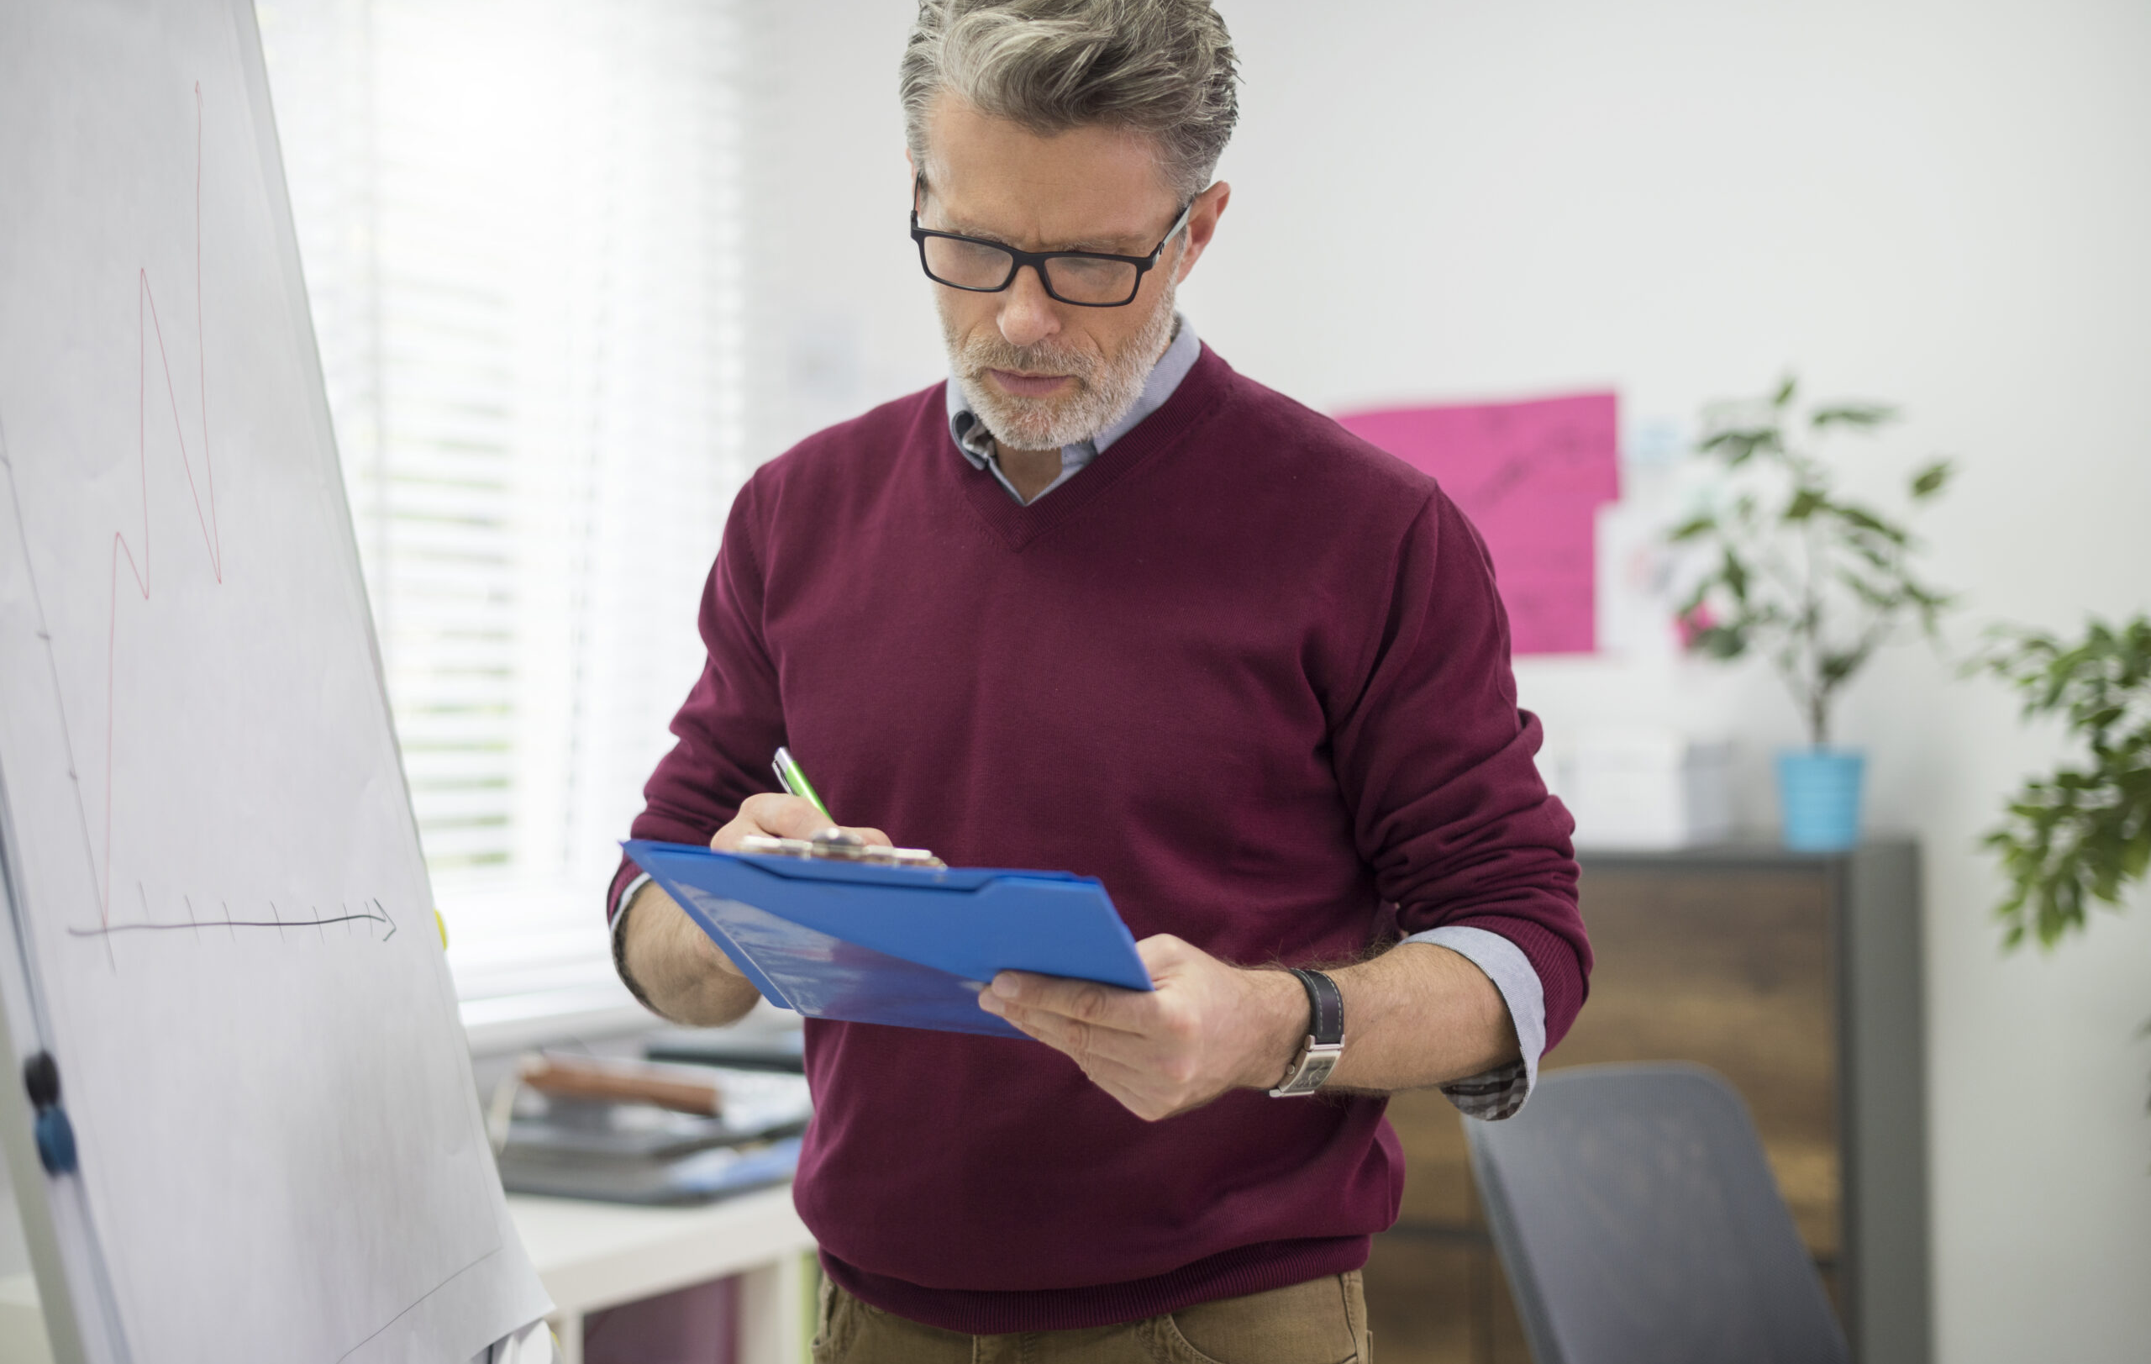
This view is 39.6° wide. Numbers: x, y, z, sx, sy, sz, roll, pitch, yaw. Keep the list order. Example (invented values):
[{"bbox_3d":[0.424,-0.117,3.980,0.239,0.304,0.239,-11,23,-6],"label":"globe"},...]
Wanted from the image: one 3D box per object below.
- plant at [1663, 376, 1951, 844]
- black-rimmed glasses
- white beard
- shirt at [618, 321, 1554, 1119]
[{"bbox_3d":[0.861,-0.080,3.500,0.335,0.550,0.320,-1,-2,24],"label":"plant"},{"bbox_3d":[-0.010,-0.254,1.682,0.140,0.043,0.140,8,26,8],"label":"black-rimmed glasses"},{"bbox_3d":[-0.008,-0.180,1.685,0.138,0.088,0.100,8,26,8],"label":"white beard"},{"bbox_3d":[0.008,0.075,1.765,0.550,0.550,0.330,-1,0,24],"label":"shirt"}]

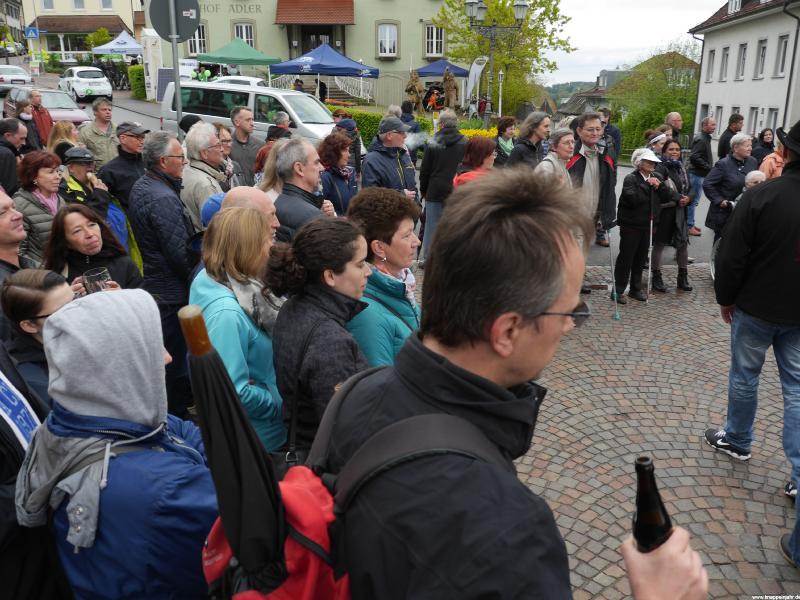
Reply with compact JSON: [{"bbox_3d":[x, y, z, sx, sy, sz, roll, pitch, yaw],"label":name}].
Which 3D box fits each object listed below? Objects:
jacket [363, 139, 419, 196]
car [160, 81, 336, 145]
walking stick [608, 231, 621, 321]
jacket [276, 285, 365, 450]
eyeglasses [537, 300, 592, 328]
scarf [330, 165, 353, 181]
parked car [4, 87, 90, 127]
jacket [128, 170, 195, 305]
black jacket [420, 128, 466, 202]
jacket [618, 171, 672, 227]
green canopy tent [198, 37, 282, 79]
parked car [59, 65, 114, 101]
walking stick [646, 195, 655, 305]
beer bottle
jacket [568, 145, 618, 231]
[{"bbox_3d":[-0.079,-0.989,5.400,0.340,0.720,0.500,15,22,39],"label":"jacket"},{"bbox_3d":[-3.634,-4.593,17.004,4.890,1.970,1.920,11,19,18],"label":"car"},{"bbox_3d":[1.996,-0.258,6.067,0.070,0.930,0.070,-10,18,3],"label":"walking stick"},{"bbox_3d":[-0.247,0.228,2.014,0.290,0.620,0.430,-5,18,-17],"label":"jacket"},{"bbox_3d":[0.160,0.002,0.887,0.145,0.045,0.140,1,15,-28],"label":"eyeglasses"},{"bbox_3d":[-0.425,-0.867,4.400,0.240,0.180,0.240,10,20,29],"label":"scarf"},{"bbox_3d":[-9.665,-4.986,17.300,4.150,1.460,1.720,16,23,41],"label":"parked car"},{"bbox_3d":[-1.433,-0.369,3.856,0.350,0.770,0.480,-7,19,-23],"label":"jacket"},{"bbox_3d":[0.473,-1.508,7.200,0.550,0.870,0.340,-1,17,-5],"label":"black jacket"},{"bbox_3d":[2.475,-1.017,6.550,0.520,0.640,0.420,-15,23,-43],"label":"jacket"},{"bbox_3d":[-6.756,-9.559,27.435,3.000,3.000,3.000,-8,19,-27],"label":"green canopy tent"},{"bbox_3d":[-14.437,-9.924,29.800,1.770,1.550,4.080,-9,19,-30],"label":"parked car"},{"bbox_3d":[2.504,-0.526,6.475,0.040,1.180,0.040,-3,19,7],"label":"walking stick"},{"bbox_3d":[0.378,0.348,0.980,0.064,0.245,0.064,-10,17,3],"label":"beer bottle"},{"bbox_3d":[1.655,-0.965,5.650,0.500,0.740,0.330,-2,17,-7],"label":"jacket"}]

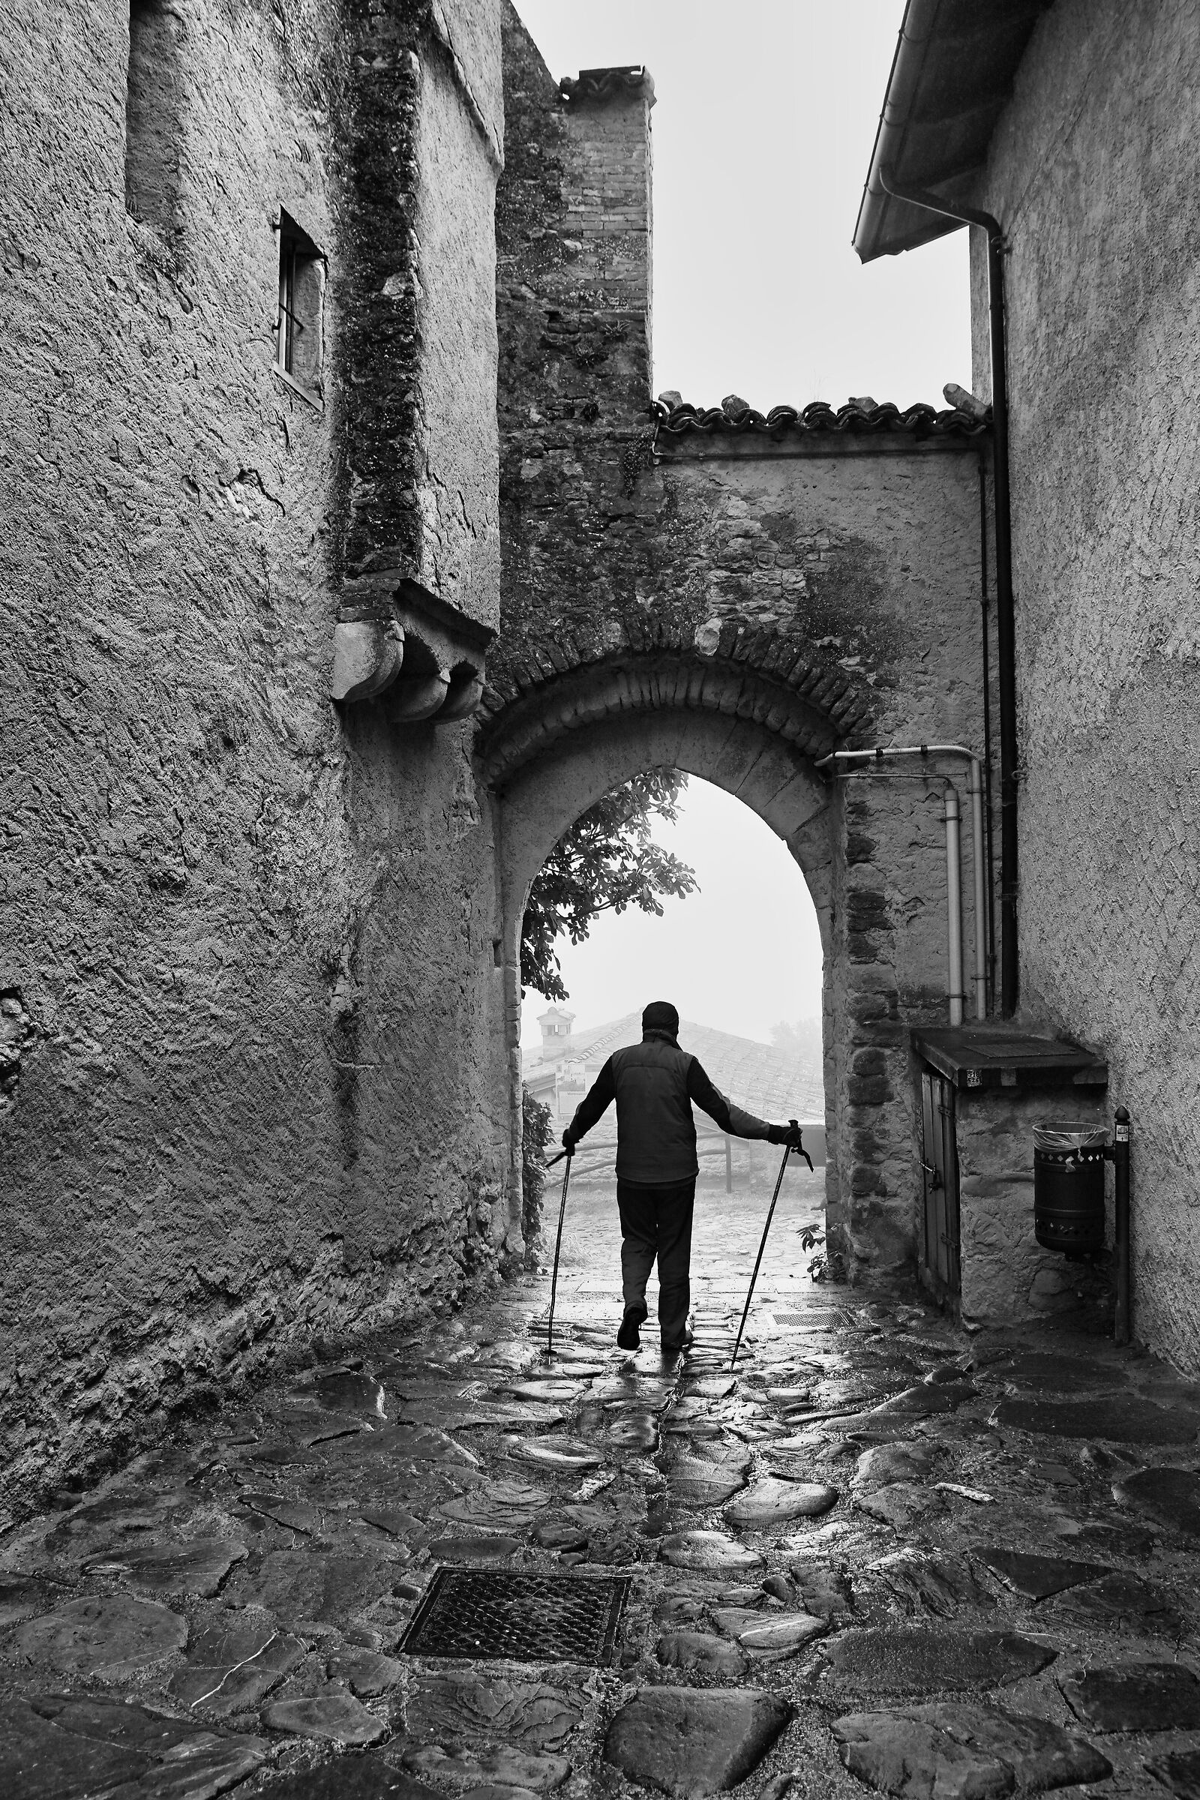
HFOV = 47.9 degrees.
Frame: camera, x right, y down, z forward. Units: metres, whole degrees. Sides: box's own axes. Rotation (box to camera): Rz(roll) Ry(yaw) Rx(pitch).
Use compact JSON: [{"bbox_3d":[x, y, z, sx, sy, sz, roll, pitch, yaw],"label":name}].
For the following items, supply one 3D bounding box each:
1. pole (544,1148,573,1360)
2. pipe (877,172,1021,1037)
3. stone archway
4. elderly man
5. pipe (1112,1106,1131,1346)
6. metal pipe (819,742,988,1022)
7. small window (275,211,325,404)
[{"bbox_3d":[-0.192,1.667,6.524,0.070,1.075,0.080,5,-20,0],"label":"pole"},{"bbox_3d":[2.200,-2.030,8.519,0.780,5.500,0.140,0,-5,3],"label":"pipe"},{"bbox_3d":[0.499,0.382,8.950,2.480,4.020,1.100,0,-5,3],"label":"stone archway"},{"bbox_3d":[0.417,1.350,6.708,1.170,1.700,0.600,0,-5,2],"label":"elderly man"},{"bbox_3d":[2.595,1.601,6.706,0.080,1.200,0.080,0,-5,0],"label":"pipe"},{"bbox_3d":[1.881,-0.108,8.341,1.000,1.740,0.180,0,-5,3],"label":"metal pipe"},{"bbox_3d":[-1.513,-2.875,6.612,0.150,0.800,0.450,-1,-5,16],"label":"small window"}]

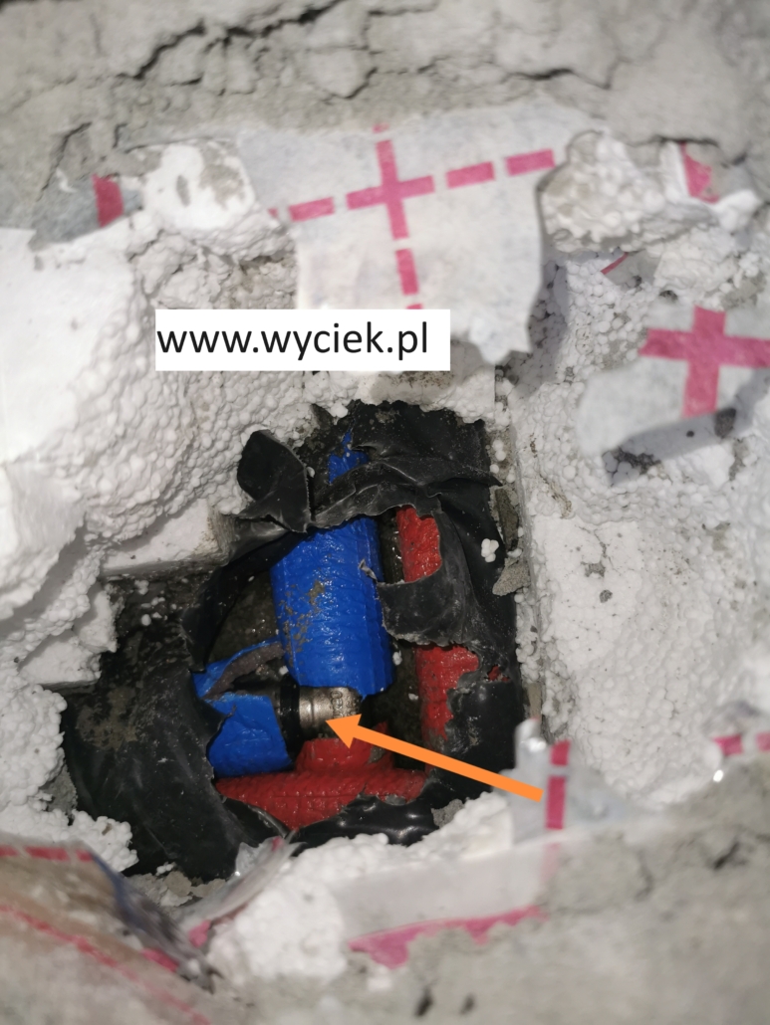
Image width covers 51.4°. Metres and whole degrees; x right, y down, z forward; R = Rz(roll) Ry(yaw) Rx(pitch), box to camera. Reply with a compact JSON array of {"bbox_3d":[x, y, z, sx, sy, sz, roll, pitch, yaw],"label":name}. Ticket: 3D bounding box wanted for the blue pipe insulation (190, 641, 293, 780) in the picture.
[{"bbox_3d":[-0.052,0.070,0.285,0.044,0.032,0.043,-5,65,-2],"label":"blue pipe insulation"}]

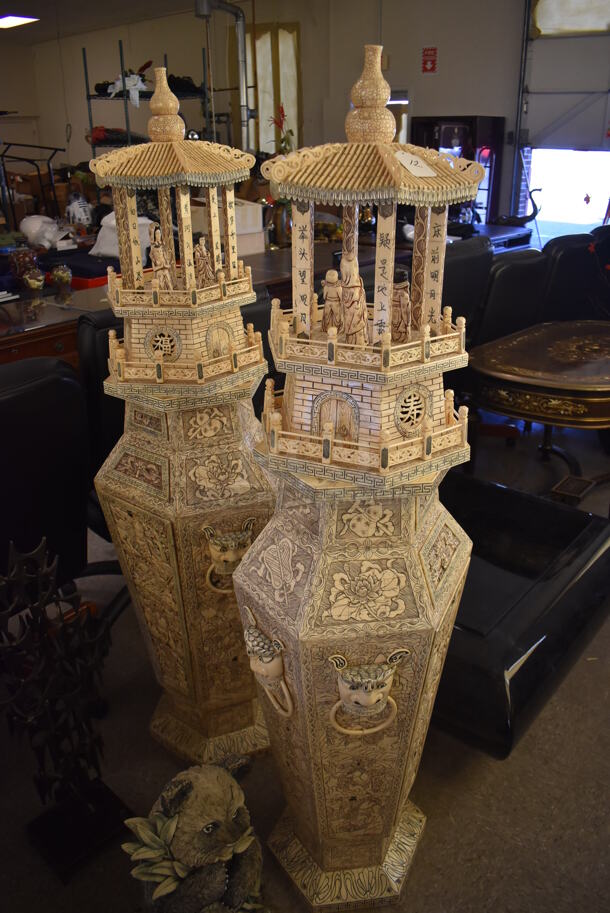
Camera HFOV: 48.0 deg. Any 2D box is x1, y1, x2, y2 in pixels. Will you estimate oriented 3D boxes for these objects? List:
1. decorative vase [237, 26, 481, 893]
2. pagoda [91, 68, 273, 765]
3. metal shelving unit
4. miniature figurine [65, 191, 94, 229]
[{"bbox_3d":[0.099,0.188,1.298,0.393,1.671,0.496,11,28,22],"label":"decorative vase"},{"bbox_3d":[-0.266,0.019,1.652,0.496,1.671,0.393,18,31,32],"label":"pagoda"},{"bbox_3d":[-1.353,-2.422,6.156,0.580,2.140,0.930,19,32,35],"label":"metal shelving unit"},{"bbox_3d":[-1.892,-2.064,5.750,0.205,0.300,0.180,-21,32,-35],"label":"miniature figurine"}]

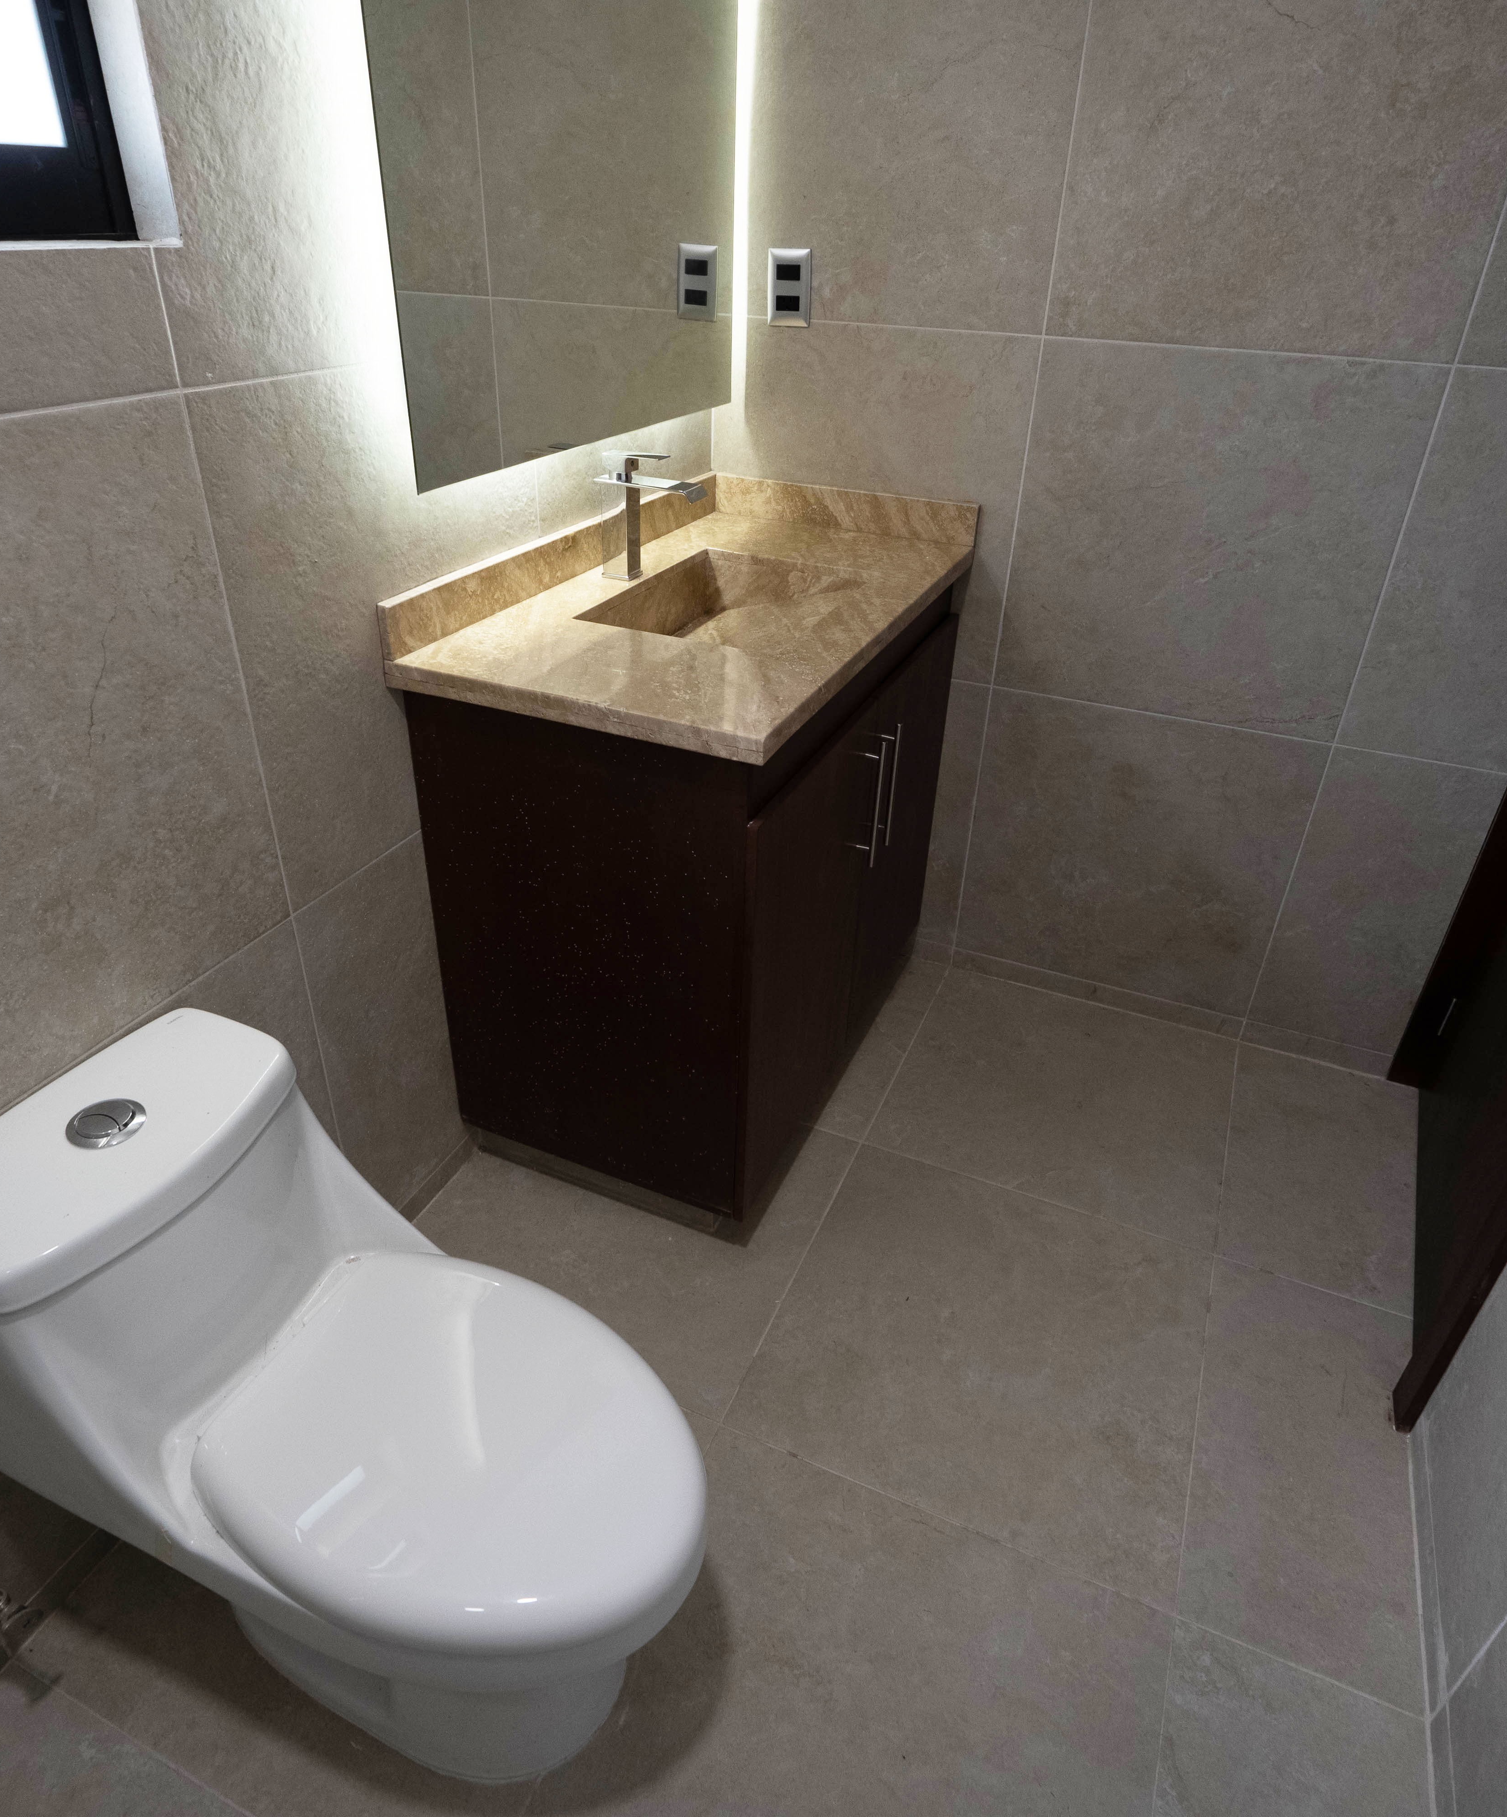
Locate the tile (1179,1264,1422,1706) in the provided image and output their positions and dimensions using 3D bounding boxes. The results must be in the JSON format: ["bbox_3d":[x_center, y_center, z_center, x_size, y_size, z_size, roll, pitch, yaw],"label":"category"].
[{"bbox_3d":[0.749,0.739,1.550,0.272,0.012,0.601,14,34,19],"label":"tile"}]

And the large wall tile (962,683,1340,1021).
[{"bbox_3d":[0.725,-0.101,2.226,0.599,0.597,0.012,14,34,19],"label":"large wall tile"}]

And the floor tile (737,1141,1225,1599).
[{"bbox_3d":[0.349,0.637,1.690,0.598,0.012,0.601,14,34,19],"label":"floor tile"}]

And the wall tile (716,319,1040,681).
[{"bbox_3d":[0.190,-0.748,2.103,0.604,0.598,0.012,14,34,19],"label":"wall tile"}]

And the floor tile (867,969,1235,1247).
[{"bbox_3d":[0.589,0.349,2.166,0.598,0.012,0.608,14,34,19],"label":"floor tile"}]

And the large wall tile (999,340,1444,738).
[{"bbox_3d":[0.743,-0.607,1.909,0.599,0.598,0.012,14,34,19],"label":"large wall tile"}]

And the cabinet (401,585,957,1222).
[{"bbox_3d":[-0.055,-0.096,2.015,0.515,0.862,0.940,14,34,19],"label":"cabinet"}]

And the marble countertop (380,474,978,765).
[{"bbox_3d":[-0.038,-0.500,1.746,0.530,0.106,0.966,14,34,19],"label":"marble countertop"}]

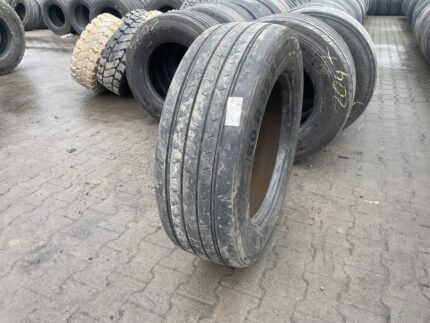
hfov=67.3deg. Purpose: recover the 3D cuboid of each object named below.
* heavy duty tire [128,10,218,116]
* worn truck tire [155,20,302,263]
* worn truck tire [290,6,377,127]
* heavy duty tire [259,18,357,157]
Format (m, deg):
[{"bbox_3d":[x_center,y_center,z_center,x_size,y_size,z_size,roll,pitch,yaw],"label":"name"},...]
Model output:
[{"bbox_3d":[-0.264,-0.712,2.644,0.935,0.935,0.310,9,30,20],"label":"heavy duty tire"},{"bbox_3d":[0.121,-0.060,1.329,0.303,0.942,0.942,11,29,22],"label":"worn truck tire"},{"bbox_3d":[0.671,-0.621,2.399,0.955,0.955,0.297,10,29,21],"label":"worn truck tire"},{"bbox_3d":[0.427,-0.465,2.132,0.929,0.929,0.312,11,31,23],"label":"heavy duty tire"}]

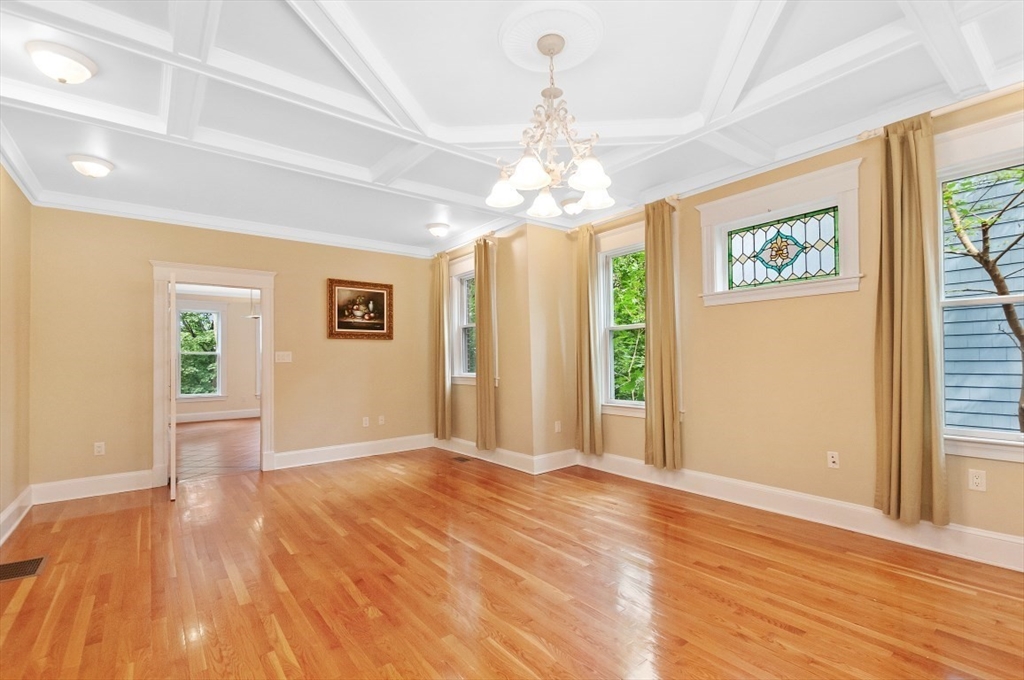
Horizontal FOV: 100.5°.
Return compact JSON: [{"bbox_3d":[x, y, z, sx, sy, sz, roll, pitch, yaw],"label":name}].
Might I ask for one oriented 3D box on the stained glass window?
[{"bbox_3d":[2.048,-0.669,3.250,0.042,0.493,0.761,0,-2,-40],"label":"stained glass window"}]

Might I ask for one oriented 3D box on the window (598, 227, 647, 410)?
[{"bbox_3d":[1.232,-0.229,4.217,0.105,1.817,0.945,0,-2,-40],"label":"window"}]

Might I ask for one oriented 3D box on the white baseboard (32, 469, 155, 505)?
[{"bbox_3d":[-3.911,1.384,4.005,0.821,0.192,0.025,1,-3,-39],"label":"white baseboard"}]

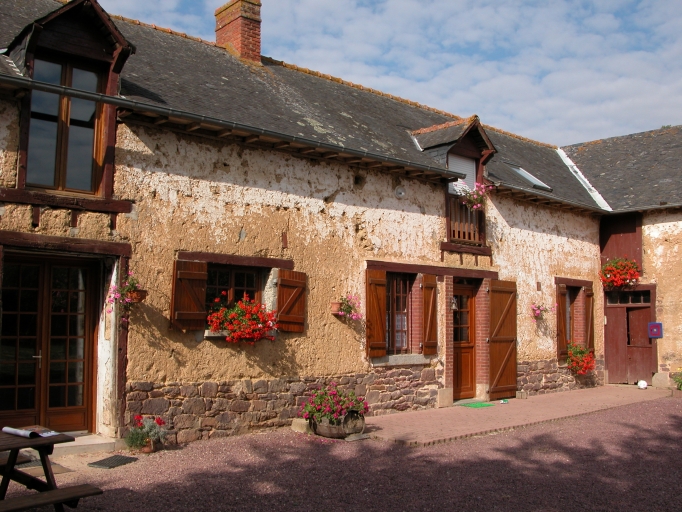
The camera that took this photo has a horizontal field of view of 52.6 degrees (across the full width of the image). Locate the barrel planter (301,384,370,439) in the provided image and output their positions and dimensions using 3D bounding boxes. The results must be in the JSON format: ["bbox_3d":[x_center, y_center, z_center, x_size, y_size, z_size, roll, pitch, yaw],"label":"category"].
[{"bbox_3d":[-0.121,2.121,9.543,0.650,0.710,0.850,5,-6,-42],"label":"barrel planter"}]

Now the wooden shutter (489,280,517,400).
[{"bbox_3d":[3.190,1.642,13.516,0.880,2.290,0.060,5,-8,-41],"label":"wooden shutter"}]

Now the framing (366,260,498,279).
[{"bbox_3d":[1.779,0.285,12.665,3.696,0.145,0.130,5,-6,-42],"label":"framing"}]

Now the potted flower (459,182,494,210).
[{"bbox_3d":[2.572,-1.127,13.079,0.760,0.510,0.460,5,-8,-41],"label":"potted flower"}]

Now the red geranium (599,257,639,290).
[{"bbox_3d":[6.543,0.385,16.209,0.460,0.710,0.920,5,-6,-42],"label":"red geranium"}]

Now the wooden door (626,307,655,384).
[{"bbox_3d":[6.943,2.087,16.017,0.060,1.820,0.570,5,-6,-42],"label":"wooden door"}]

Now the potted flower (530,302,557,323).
[{"bbox_3d":[4.165,1.162,14.192,0.450,0.410,0.430,5,-8,-41],"label":"potted flower"}]

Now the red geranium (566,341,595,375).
[{"bbox_3d":[5.244,2.212,15.038,0.740,0.730,0.460,5,-8,-41],"label":"red geranium"}]

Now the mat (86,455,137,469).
[{"bbox_3d":[-2.536,2.289,7.686,0.360,0.020,0.530,-1,-5,17],"label":"mat"}]

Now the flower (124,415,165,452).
[{"bbox_3d":[-2.379,2.161,8.404,0.500,0.460,0.420,5,-8,-41],"label":"flower"}]

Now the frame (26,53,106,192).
[{"bbox_3d":[-3.297,-1.554,8.355,0.920,1.600,0.120,5,-8,-41],"label":"frame"}]

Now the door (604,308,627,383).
[{"bbox_3d":[6.571,2.126,16.425,0.060,1.830,0.550,5,-6,-42],"label":"door"}]

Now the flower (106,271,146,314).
[{"bbox_3d":[-2.595,0.441,8.353,0.450,0.530,0.360,5,-8,-41],"label":"flower"}]

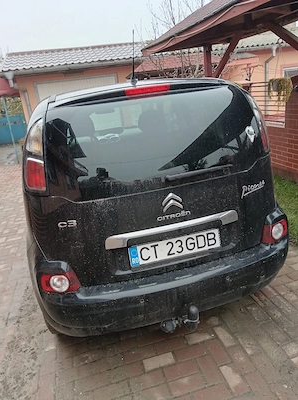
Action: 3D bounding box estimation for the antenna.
[{"bbox_3d":[-0.086,-0.835,1.851,0.035,0.340,0.035,-11,48,-11],"label":"antenna"}]

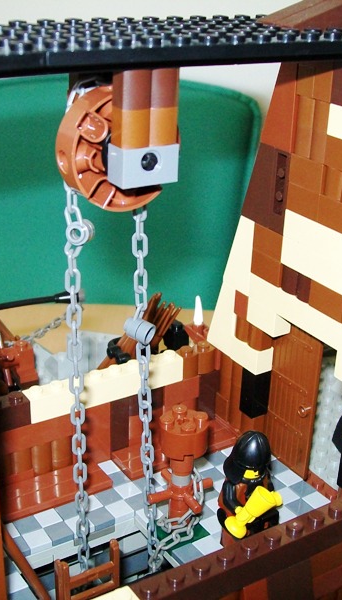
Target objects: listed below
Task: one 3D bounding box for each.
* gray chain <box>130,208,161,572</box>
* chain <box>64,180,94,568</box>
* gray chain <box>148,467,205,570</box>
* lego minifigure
[{"bbox_3d":[-0.007,0.034,0.259,0.009,0.129,0.009,1,24,4],"label":"gray chain"},{"bbox_3d":[-0.027,0.028,0.244,0.009,0.129,0.009,3,23,3],"label":"chain"},{"bbox_3d":[0.001,0.073,0.280,0.021,0.032,0.013,-13,27,-30],"label":"gray chain"},{"bbox_3d":[0.026,0.064,0.267,0.019,0.043,0.018,-7,25,-19],"label":"lego minifigure"}]

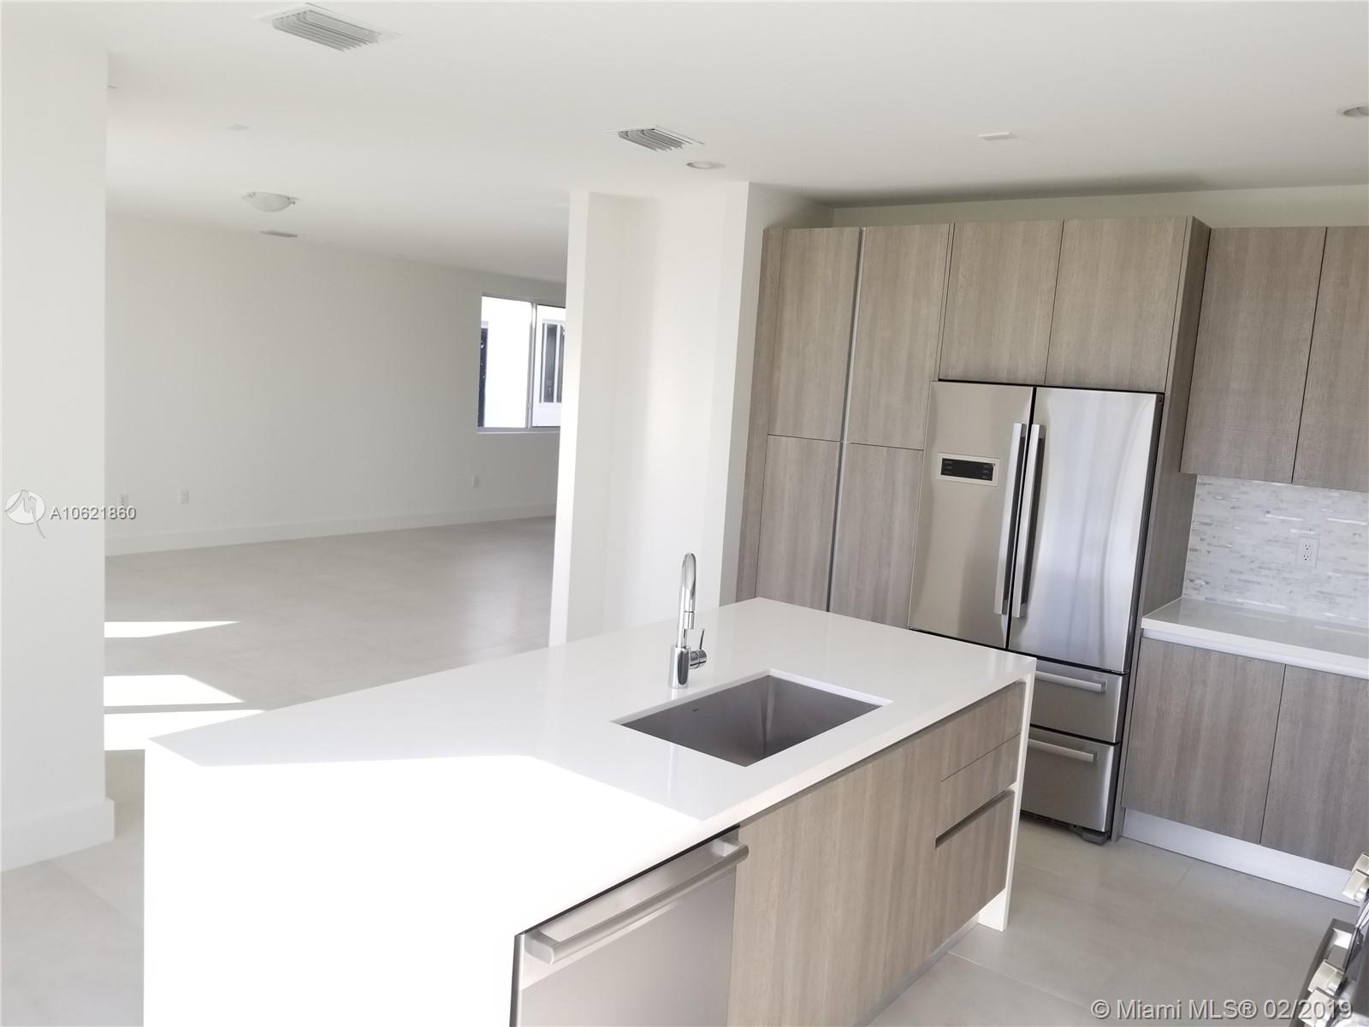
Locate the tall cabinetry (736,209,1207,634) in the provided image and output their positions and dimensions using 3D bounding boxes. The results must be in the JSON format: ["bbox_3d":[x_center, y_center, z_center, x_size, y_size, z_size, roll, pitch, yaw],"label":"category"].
[{"bbox_3d":[1.237,-0.040,4.768,1.921,2.437,0.620,10,10,38],"label":"tall cabinetry"}]

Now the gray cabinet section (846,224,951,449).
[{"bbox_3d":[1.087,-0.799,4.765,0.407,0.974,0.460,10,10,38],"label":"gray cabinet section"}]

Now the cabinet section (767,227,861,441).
[{"bbox_3d":[0.746,-0.860,5.035,0.412,0.979,0.460,10,10,38],"label":"cabinet section"}]

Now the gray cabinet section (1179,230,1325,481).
[{"bbox_3d":[2.282,-0.623,4.082,0.394,0.953,0.340,10,10,38],"label":"gray cabinet section"}]

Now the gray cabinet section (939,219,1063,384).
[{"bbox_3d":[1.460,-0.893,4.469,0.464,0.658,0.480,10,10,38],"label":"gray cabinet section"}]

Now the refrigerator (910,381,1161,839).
[{"bbox_3d":[1.539,0.359,4.468,0.913,1.767,0.700,10,10,38],"label":"refrigerator"}]

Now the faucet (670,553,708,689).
[{"bbox_3d":[0.027,0.288,2.641,0.095,0.380,0.240,3,8,-6],"label":"faucet"}]

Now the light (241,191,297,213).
[{"bbox_3d":[-2.525,-1.887,6.269,0.340,0.110,0.340,10,10,38],"label":"light"}]

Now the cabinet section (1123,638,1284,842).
[{"bbox_3d":[2.124,0.835,4.106,0.490,0.675,0.520,10,10,38],"label":"cabinet section"}]

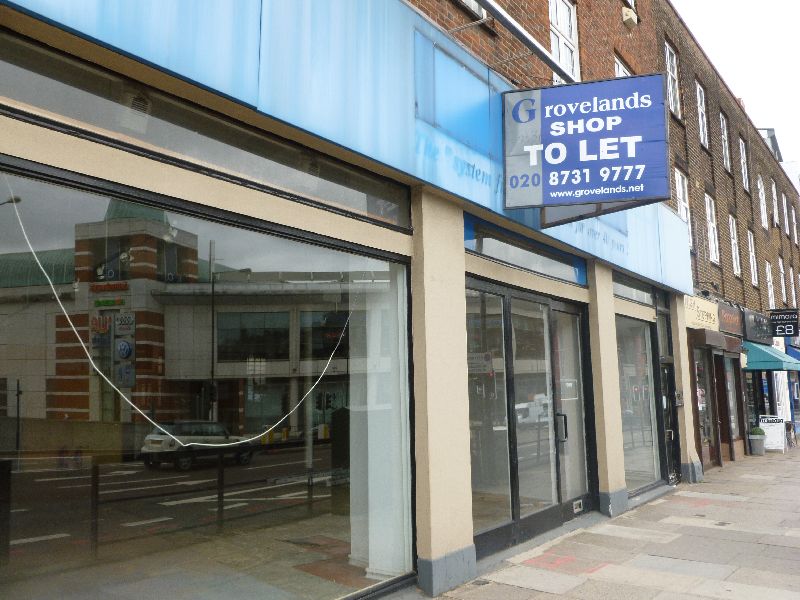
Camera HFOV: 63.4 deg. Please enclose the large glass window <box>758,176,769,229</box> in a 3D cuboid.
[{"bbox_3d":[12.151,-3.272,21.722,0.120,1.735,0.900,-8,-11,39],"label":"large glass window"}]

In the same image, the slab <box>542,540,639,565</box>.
[{"bbox_3d":[2.074,2.793,7.088,0.887,0.055,0.624,-7,-10,38],"label":"slab"}]

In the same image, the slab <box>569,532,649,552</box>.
[{"bbox_3d":[2.193,2.566,6.795,0.688,0.050,0.536,-7,-10,37],"label":"slab"}]

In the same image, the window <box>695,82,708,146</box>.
[{"bbox_3d":[7.368,-4.495,15.776,0.100,1.568,0.808,-7,-10,37],"label":"window"}]

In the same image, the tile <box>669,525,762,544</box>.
[{"bbox_3d":[3.459,2.584,7.053,0.781,0.050,0.568,-7,-10,37],"label":"tile"}]

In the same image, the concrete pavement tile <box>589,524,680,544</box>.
[{"bbox_3d":[2.602,2.611,7.154,0.832,0.050,0.536,-7,-10,37],"label":"concrete pavement tile"}]

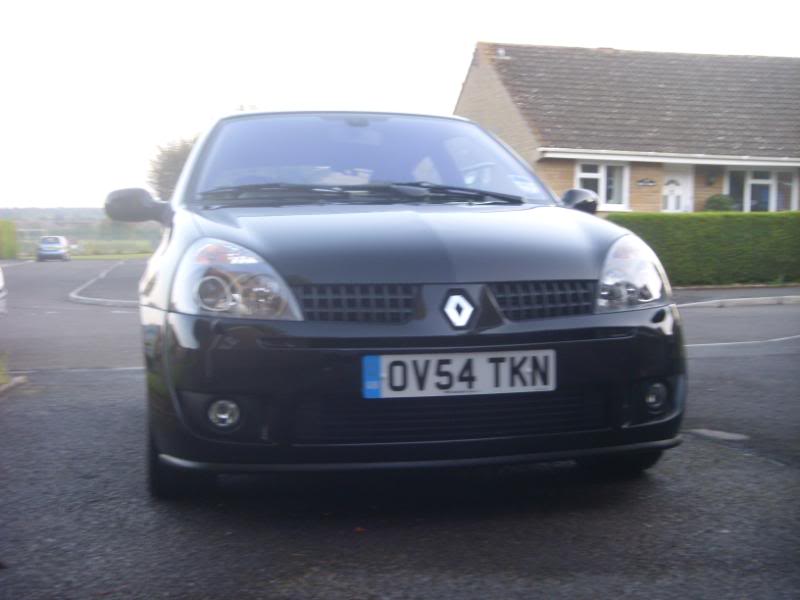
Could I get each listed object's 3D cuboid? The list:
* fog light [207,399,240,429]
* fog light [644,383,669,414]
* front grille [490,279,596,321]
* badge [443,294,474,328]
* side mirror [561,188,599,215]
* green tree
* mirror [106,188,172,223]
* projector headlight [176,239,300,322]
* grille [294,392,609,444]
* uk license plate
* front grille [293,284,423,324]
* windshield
[{"bbox_3d":[-0.455,0.293,2.387,0.086,0.086,0.050,-1,4,-12],"label":"fog light"},{"bbox_3d":[0.725,0.273,2.634,0.086,0.086,0.050,-1,4,-12],"label":"fog light"},{"bbox_3d":[0.389,-0.005,2.483,0.305,0.100,0.060,-2,-4,-20],"label":"front grille"},{"bbox_3d":[0.153,0.029,2.405,0.082,0.094,0.020,-1,-14,-12],"label":"badge"},{"bbox_3d":[0.734,-0.407,3.942,0.240,0.138,0.130,-1,4,-12],"label":"side mirror"},{"bbox_3d":[-8.800,-4.450,40.000,4.200,5.100,4.200,-1,5,-11],"label":"green tree"},{"bbox_3d":[-1.015,-0.373,3.576,0.250,0.138,0.130,-1,4,-12],"label":"mirror"},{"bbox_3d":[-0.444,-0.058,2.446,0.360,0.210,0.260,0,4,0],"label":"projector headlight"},{"bbox_3d":[0.150,0.306,2.439,0.820,0.120,0.080,-1,4,-12],"label":"grille"},{"bbox_3d":[0.159,0.191,2.389,0.520,0.111,0.012,-1,4,-12],"label":"uk license plate"},{"bbox_3d":[-0.103,0.005,2.380,0.315,0.100,0.060,0,-4,-4],"label":"front grille"},{"bbox_3d":[-0.130,-0.563,3.708,1.400,0.120,0.770,-1,37,-12],"label":"windshield"}]

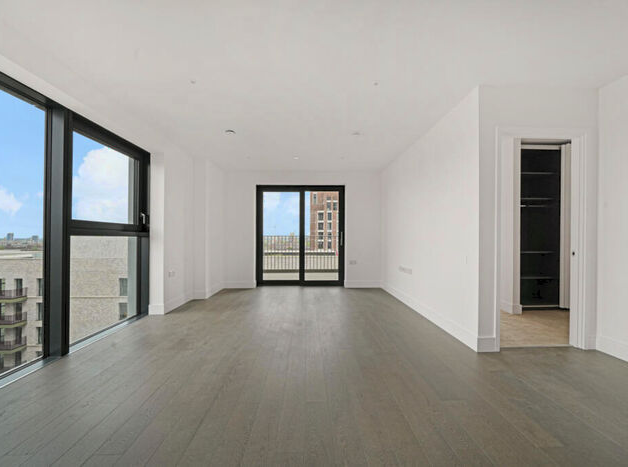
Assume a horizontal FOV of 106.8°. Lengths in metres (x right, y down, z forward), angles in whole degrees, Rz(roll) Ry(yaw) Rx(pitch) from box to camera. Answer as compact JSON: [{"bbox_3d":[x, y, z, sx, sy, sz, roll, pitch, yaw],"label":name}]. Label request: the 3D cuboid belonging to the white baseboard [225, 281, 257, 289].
[{"bbox_3d":[-1.544,1.099,4.945,0.659,0.148,0.020,0,0,-2],"label":"white baseboard"}]

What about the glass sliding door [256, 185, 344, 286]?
[{"bbox_3d":[-0.280,0.061,5.032,1.874,2.171,0.101,0,0,-2],"label":"glass sliding door"}]

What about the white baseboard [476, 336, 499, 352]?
[{"bbox_3d":[1.621,1.043,2.192,0.182,0.144,0.020,0,0,-2],"label":"white baseboard"}]

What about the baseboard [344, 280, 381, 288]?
[{"bbox_3d":[1.060,1.087,5.019,0.795,0.148,0.020,0,0,-2],"label":"baseboard"}]

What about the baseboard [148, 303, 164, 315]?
[{"bbox_3d":[-2.188,1.062,3.256,0.216,0.144,0.020,0,0,-2],"label":"baseboard"}]

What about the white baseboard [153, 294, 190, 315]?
[{"bbox_3d":[-2.101,1.071,3.640,0.020,0.146,0.784,0,0,-2],"label":"white baseboard"}]

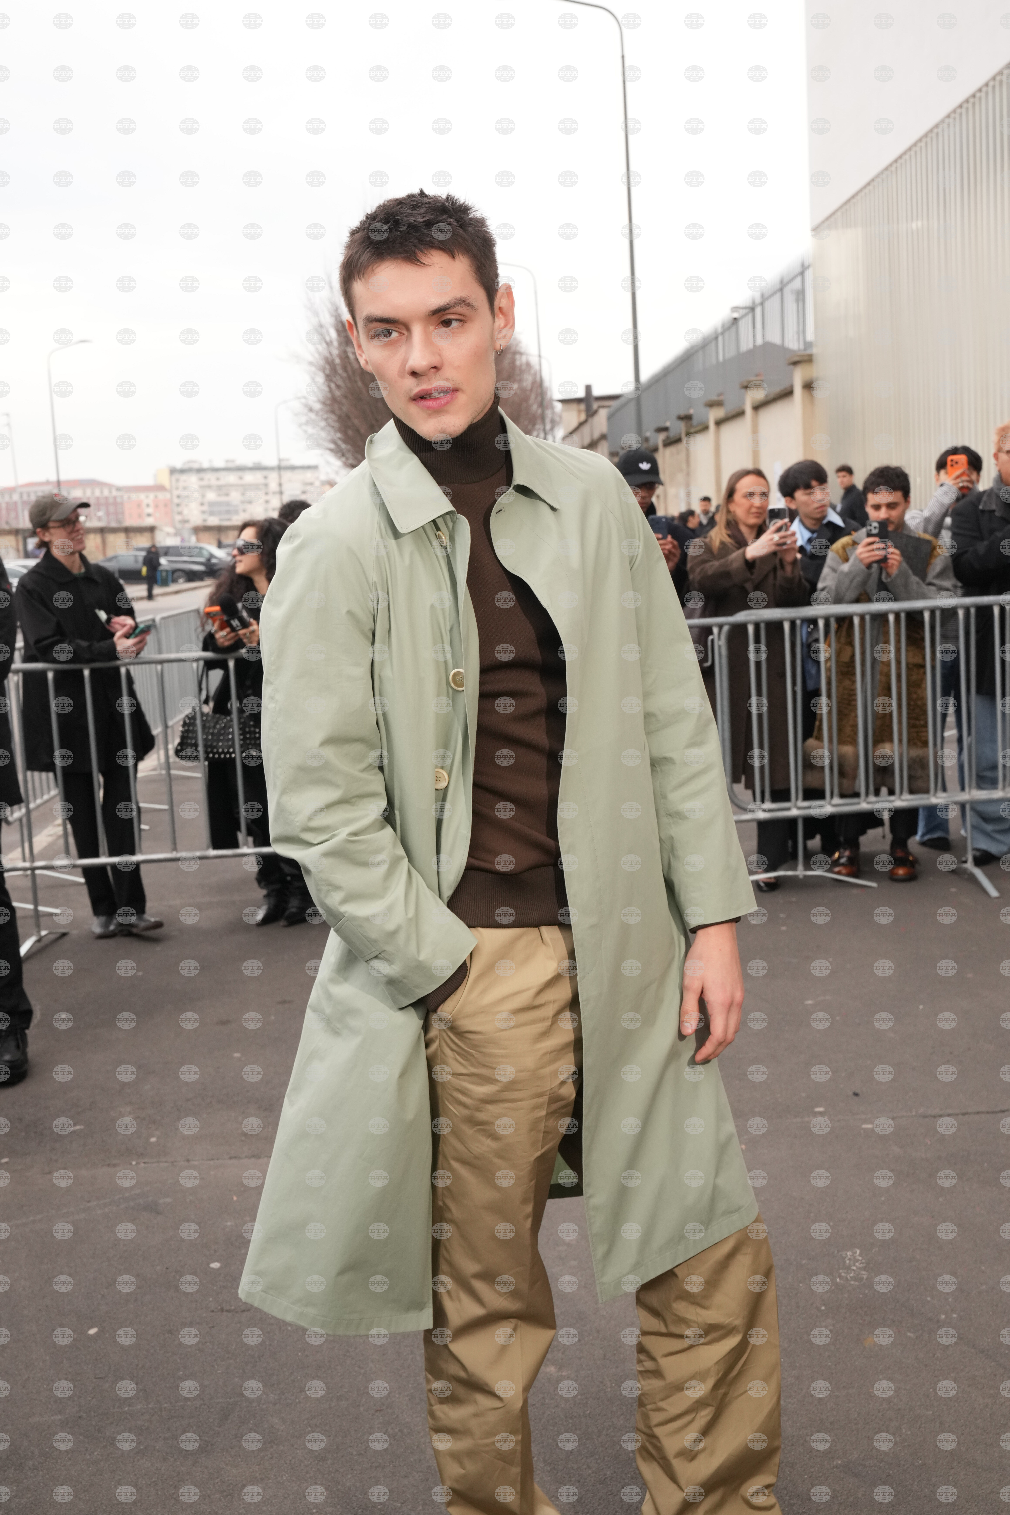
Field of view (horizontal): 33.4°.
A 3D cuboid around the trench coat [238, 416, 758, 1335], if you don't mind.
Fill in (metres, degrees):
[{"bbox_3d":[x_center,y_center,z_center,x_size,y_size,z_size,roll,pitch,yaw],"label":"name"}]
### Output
[{"bbox_3d":[-0.015,0.105,1.950,0.570,1.010,0.400,-4,7,-10],"label":"trench coat"}]

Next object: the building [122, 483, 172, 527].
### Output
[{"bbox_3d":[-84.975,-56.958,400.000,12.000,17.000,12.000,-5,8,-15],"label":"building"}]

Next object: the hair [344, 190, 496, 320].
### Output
[{"bbox_3d":[-0.090,-0.516,1.820,0.165,0.175,0.205,-7,12,11],"label":"hair"}]

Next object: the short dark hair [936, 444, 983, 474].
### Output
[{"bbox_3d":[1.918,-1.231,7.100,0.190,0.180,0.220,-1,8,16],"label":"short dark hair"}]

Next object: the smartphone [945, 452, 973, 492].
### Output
[{"bbox_3d":[1.865,-1.169,6.900,0.076,0.157,0.012,-4,8,16],"label":"smartphone"}]

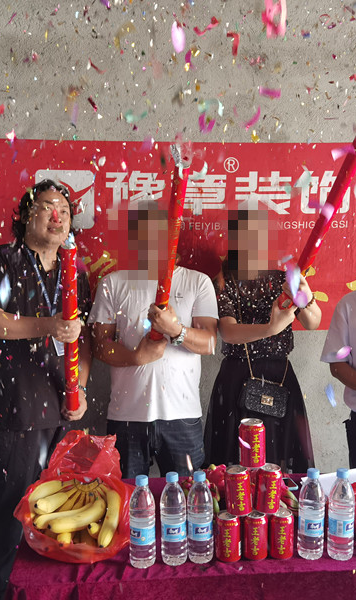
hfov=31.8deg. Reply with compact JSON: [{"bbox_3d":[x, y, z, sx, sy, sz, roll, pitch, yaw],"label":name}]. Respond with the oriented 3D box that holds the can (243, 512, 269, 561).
[{"bbox_3d":[0.209,0.625,1.663,0.066,0.117,0.066,-1,7,0],"label":"can"}]

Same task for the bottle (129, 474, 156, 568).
[{"bbox_3d":[-0.091,0.574,1.623,0.065,0.237,0.065,-1,7,0],"label":"bottle"}]

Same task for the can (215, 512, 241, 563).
[{"bbox_3d":[0.135,0.627,1.657,0.066,0.117,0.066,-1,7,0],"label":"can"}]

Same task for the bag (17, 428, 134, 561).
[{"bbox_3d":[-0.270,0.513,1.668,0.325,0.260,0.320,0,6,0],"label":"bag"}]

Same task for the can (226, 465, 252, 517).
[{"bbox_3d":[0.153,0.479,1.564,0.066,0.117,0.066,-4,6,0],"label":"can"}]

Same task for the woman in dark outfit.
[{"bbox_3d":[0.323,0.498,2.446,0.450,1.670,0.380,-1,8,-5],"label":"woman in dark outfit"}]

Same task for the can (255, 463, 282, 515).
[{"bbox_3d":[0.247,0.506,1.676,0.066,0.117,0.066,-1,7,0],"label":"can"}]

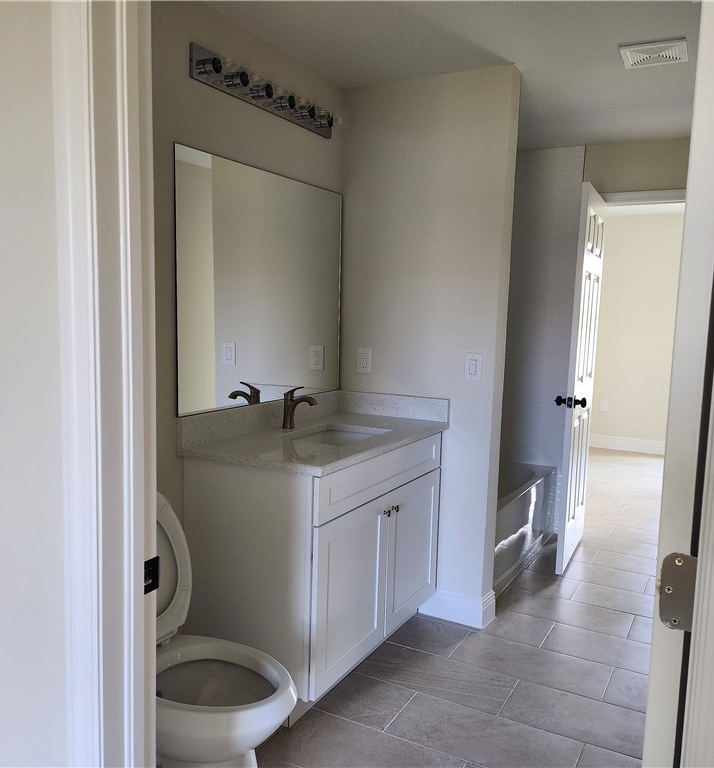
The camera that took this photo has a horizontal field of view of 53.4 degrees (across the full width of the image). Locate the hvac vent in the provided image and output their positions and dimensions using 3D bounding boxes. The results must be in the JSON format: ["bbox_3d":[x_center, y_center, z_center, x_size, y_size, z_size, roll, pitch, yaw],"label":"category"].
[{"bbox_3d":[1.143,-1.261,2.722,0.235,0.020,0.238,5,7,28],"label":"hvac vent"}]

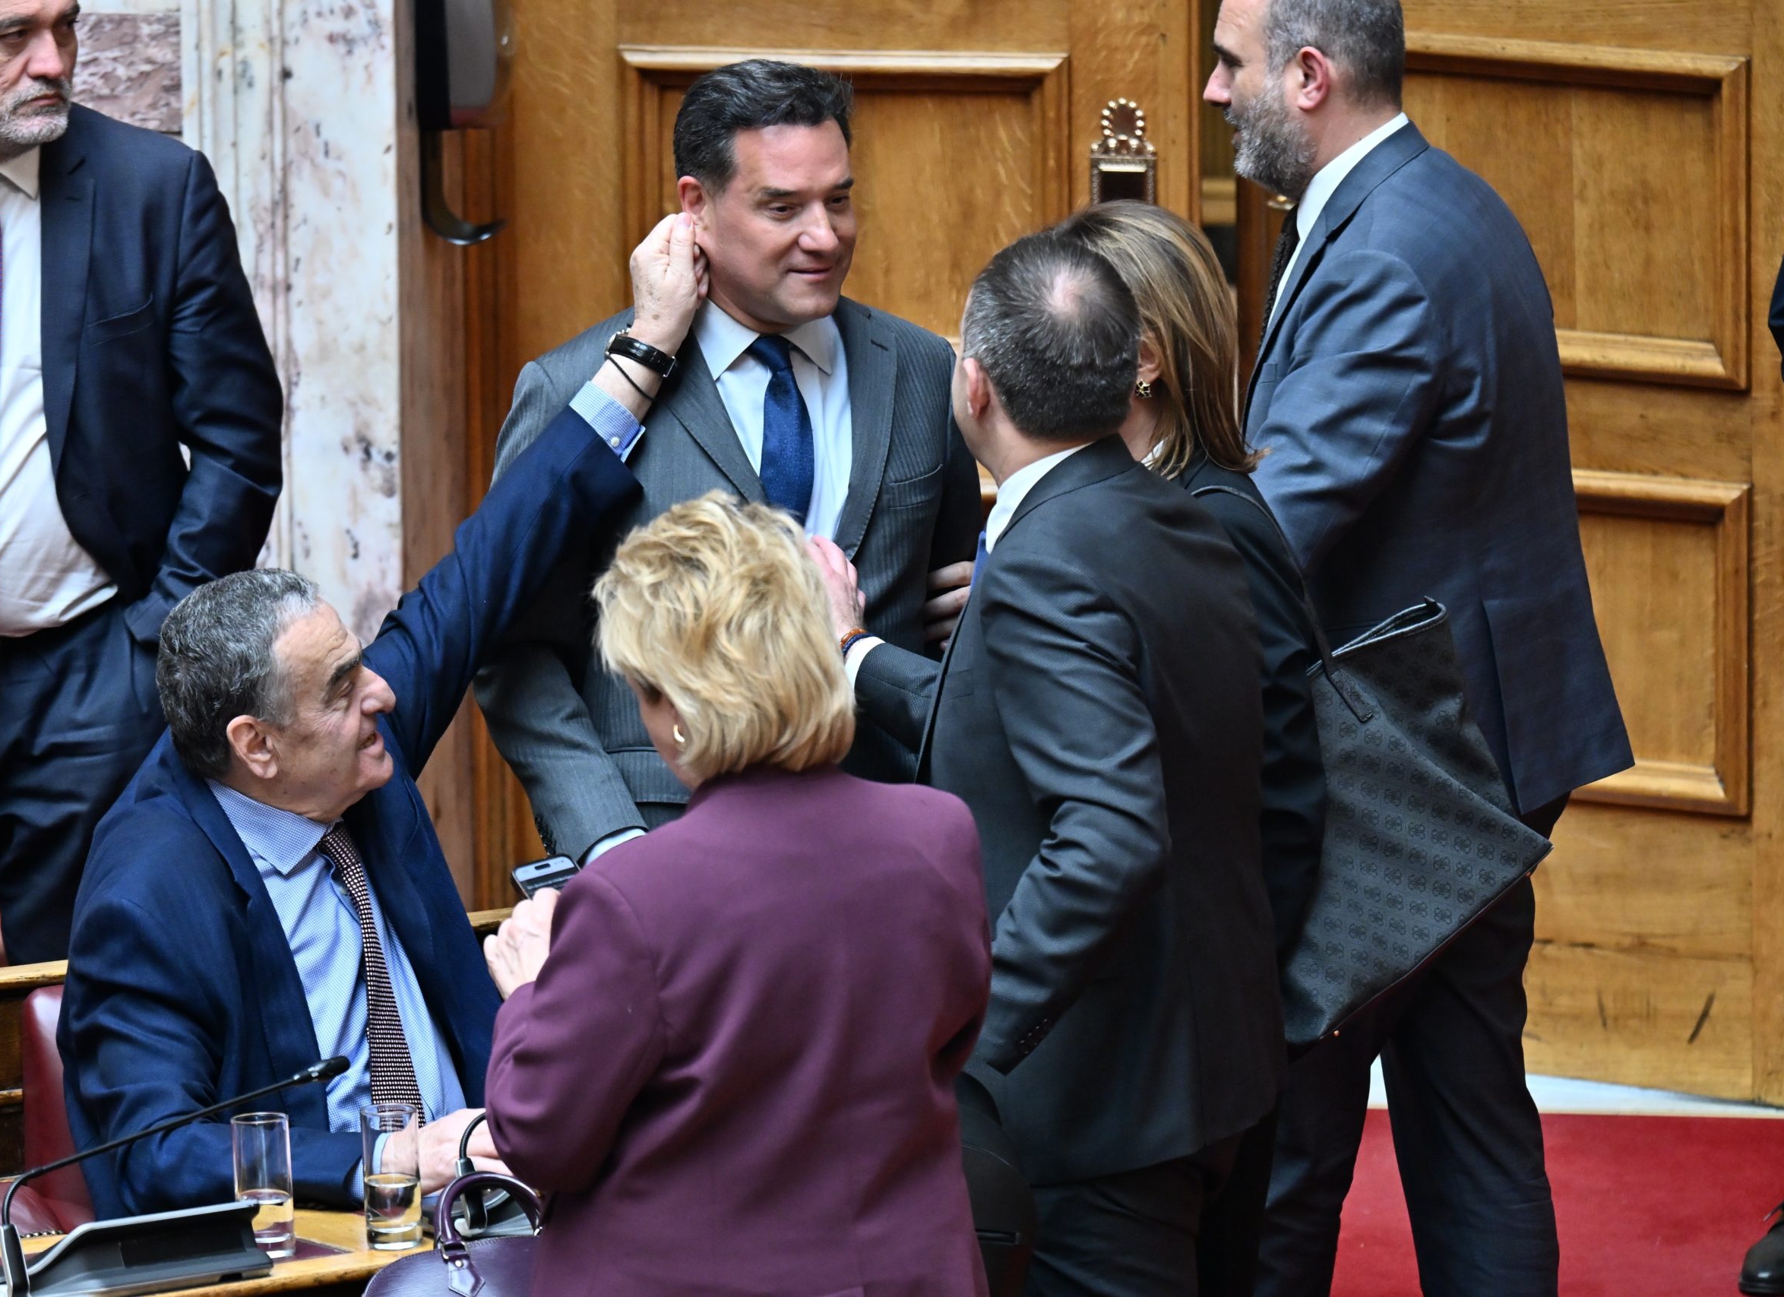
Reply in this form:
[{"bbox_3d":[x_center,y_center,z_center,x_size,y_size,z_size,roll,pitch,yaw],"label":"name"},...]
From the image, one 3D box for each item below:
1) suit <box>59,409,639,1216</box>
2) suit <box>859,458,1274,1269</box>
[{"bbox_3d":[-0.498,0.280,20.762,0.880,0.860,0.540,-13,19,-40],"label":"suit"},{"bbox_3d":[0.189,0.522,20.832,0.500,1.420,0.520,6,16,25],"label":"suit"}]

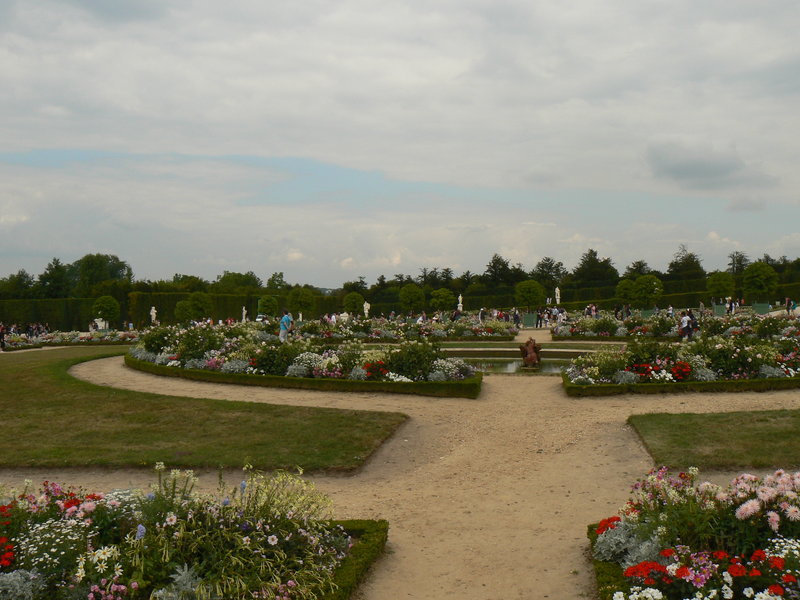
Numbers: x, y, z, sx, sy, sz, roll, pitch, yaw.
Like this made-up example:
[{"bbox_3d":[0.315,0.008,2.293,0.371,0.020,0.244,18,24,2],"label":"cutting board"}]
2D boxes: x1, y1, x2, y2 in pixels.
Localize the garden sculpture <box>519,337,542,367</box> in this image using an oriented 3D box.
[{"bbox_3d":[5.038,2.008,32.000,0.850,1.200,0.800,0,0,9],"label":"garden sculpture"}]

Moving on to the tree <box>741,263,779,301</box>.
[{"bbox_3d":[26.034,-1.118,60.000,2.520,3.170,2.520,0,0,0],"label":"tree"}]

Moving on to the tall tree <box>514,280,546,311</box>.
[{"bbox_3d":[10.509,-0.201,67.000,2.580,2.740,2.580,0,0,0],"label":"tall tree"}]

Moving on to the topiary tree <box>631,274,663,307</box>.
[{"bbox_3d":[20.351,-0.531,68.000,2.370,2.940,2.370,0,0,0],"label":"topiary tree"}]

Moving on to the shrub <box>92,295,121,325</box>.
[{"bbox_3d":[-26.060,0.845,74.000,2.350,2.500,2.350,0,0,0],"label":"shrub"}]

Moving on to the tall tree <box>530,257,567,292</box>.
[{"bbox_3d":[28.654,-4.327,160.000,7.120,8.080,7.120,0,0,0],"label":"tall tree"}]

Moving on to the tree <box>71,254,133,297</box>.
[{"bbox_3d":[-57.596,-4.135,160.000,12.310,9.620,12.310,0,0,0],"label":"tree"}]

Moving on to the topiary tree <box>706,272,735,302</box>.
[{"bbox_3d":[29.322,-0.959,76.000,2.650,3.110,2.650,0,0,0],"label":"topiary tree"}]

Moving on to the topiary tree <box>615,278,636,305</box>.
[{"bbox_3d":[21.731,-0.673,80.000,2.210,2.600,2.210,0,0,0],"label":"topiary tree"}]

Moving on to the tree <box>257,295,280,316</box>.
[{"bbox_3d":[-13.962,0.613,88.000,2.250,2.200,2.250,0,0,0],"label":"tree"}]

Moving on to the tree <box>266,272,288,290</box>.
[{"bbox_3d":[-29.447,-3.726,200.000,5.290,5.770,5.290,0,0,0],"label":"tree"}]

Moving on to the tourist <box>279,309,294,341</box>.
[{"bbox_3d":[-5.765,1.333,42.000,0.420,1.730,0.520,0,0,26],"label":"tourist"}]

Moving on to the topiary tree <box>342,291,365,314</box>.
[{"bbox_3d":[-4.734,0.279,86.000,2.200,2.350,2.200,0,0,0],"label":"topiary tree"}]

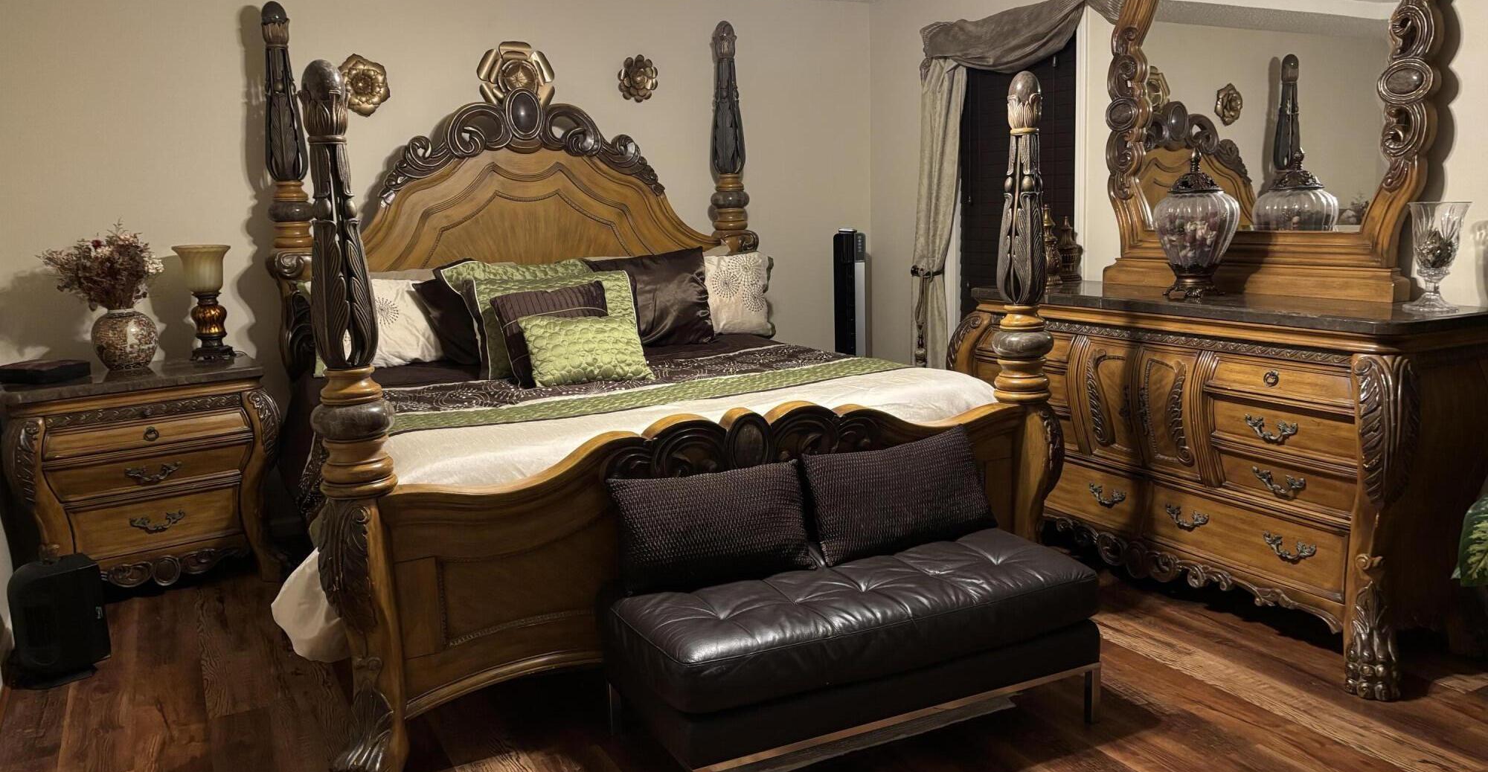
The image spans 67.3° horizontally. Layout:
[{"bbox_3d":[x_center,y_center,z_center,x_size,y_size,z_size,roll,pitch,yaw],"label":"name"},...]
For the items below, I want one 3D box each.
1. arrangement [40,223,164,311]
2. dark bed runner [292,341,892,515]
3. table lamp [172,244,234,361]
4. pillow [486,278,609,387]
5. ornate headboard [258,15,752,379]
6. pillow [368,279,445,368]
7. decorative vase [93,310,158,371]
[{"bbox_3d":[-2.469,-0.459,4.304,0.430,0.340,0.360,-8,11,-28],"label":"arrangement"},{"bbox_3d":[-0.499,0.136,4.125,2.170,0.360,0.970,-6,10,-24],"label":"dark bed runner"},{"bbox_3d":[-2.197,-0.340,4.566,0.220,0.475,0.220,-8,11,-28],"label":"table lamp"},{"bbox_3d":[-0.718,-0.199,4.300,0.440,0.410,0.140,-7,-21,-24],"label":"pillow"},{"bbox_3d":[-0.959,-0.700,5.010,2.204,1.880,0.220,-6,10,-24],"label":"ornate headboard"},{"bbox_3d":[-1.499,-0.264,4.630,0.530,0.400,0.170,-6,-10,-24],"label":"pillow"},{"bbox_3d":[-2.387,-0.184,4.307,0.227,0.236,0.227,-7,11,-27],"label":"decorative vase"}]

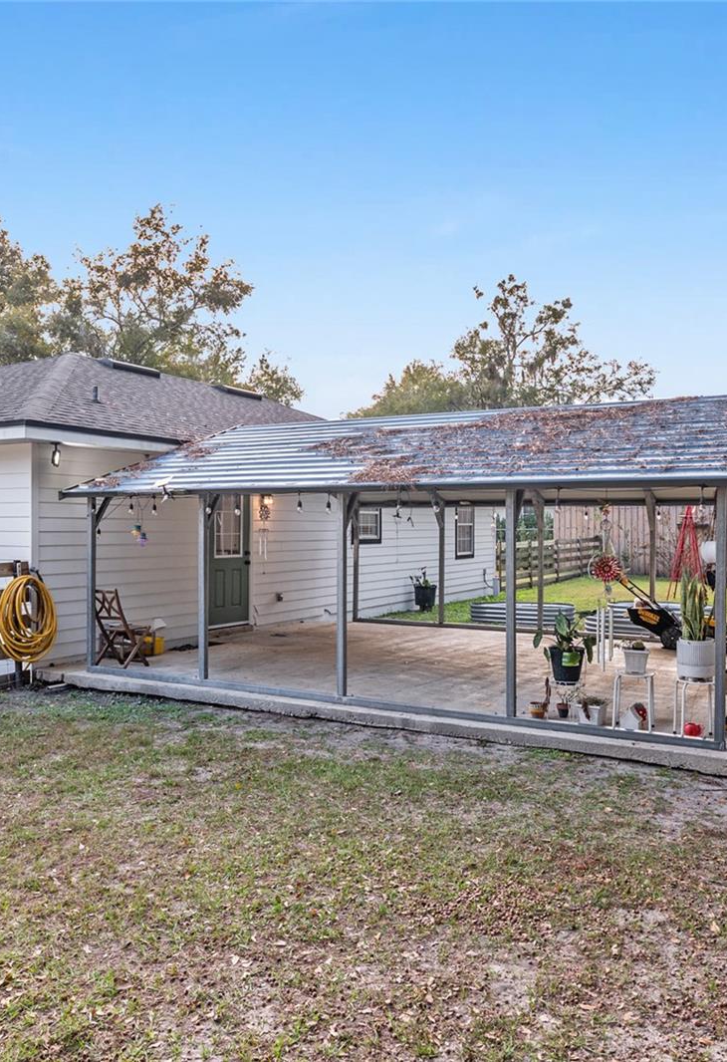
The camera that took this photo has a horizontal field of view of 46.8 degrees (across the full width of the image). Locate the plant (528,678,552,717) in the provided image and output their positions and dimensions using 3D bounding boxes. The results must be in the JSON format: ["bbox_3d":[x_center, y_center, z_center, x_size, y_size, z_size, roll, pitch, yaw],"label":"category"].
[{"bbox_3d":[1.392,1.316,6.620,0.165,0.300,0.130,0,0,30],"label":"plant"}]

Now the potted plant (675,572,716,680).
[{"bbox_3d":[2.388,0.670,6.040,0.280,0.790,0.280,0,0,30],"label":"potted plant"}]

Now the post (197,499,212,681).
[{"bbox_3d":[-1.516,0.544,8.030,0.066,1.788,0.066,0,0,30],"label":"post"}]

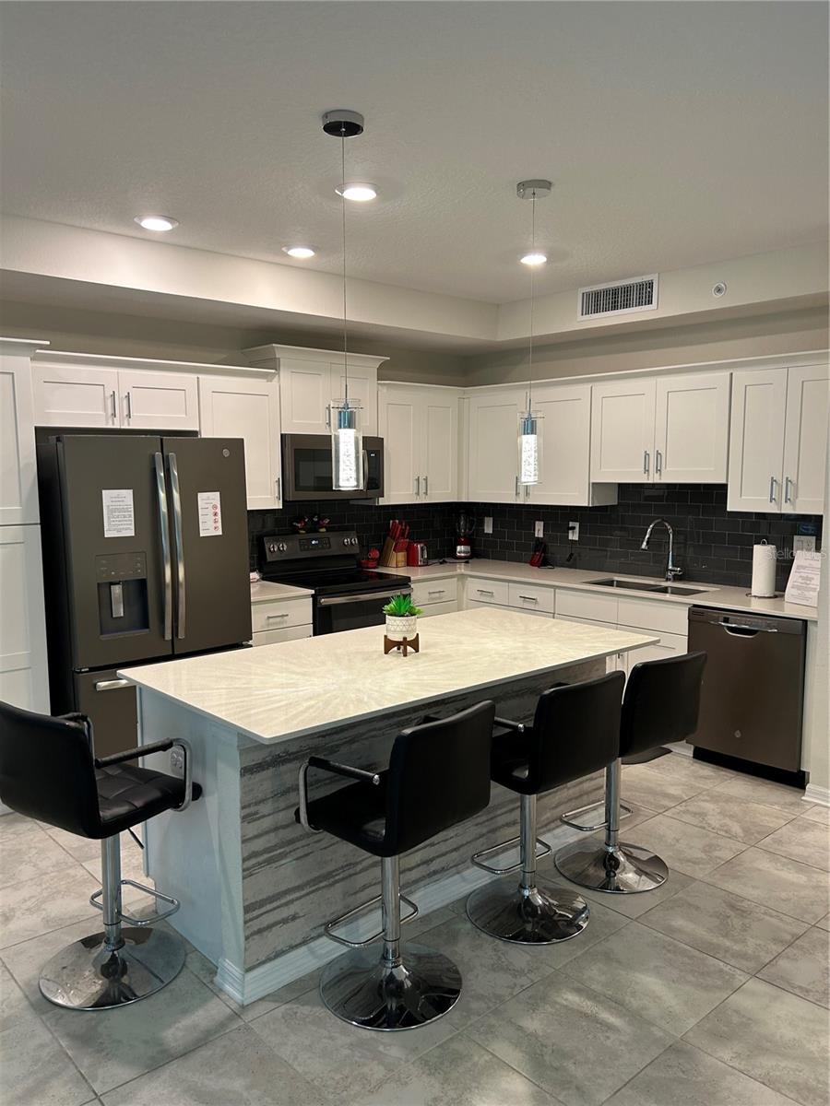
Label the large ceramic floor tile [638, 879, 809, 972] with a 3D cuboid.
[{"bbox_3d":[1.106,1.330,2.977,0.443,0.010,0.443,-5,8,-42],"label":"large ceramic floor tile"}]

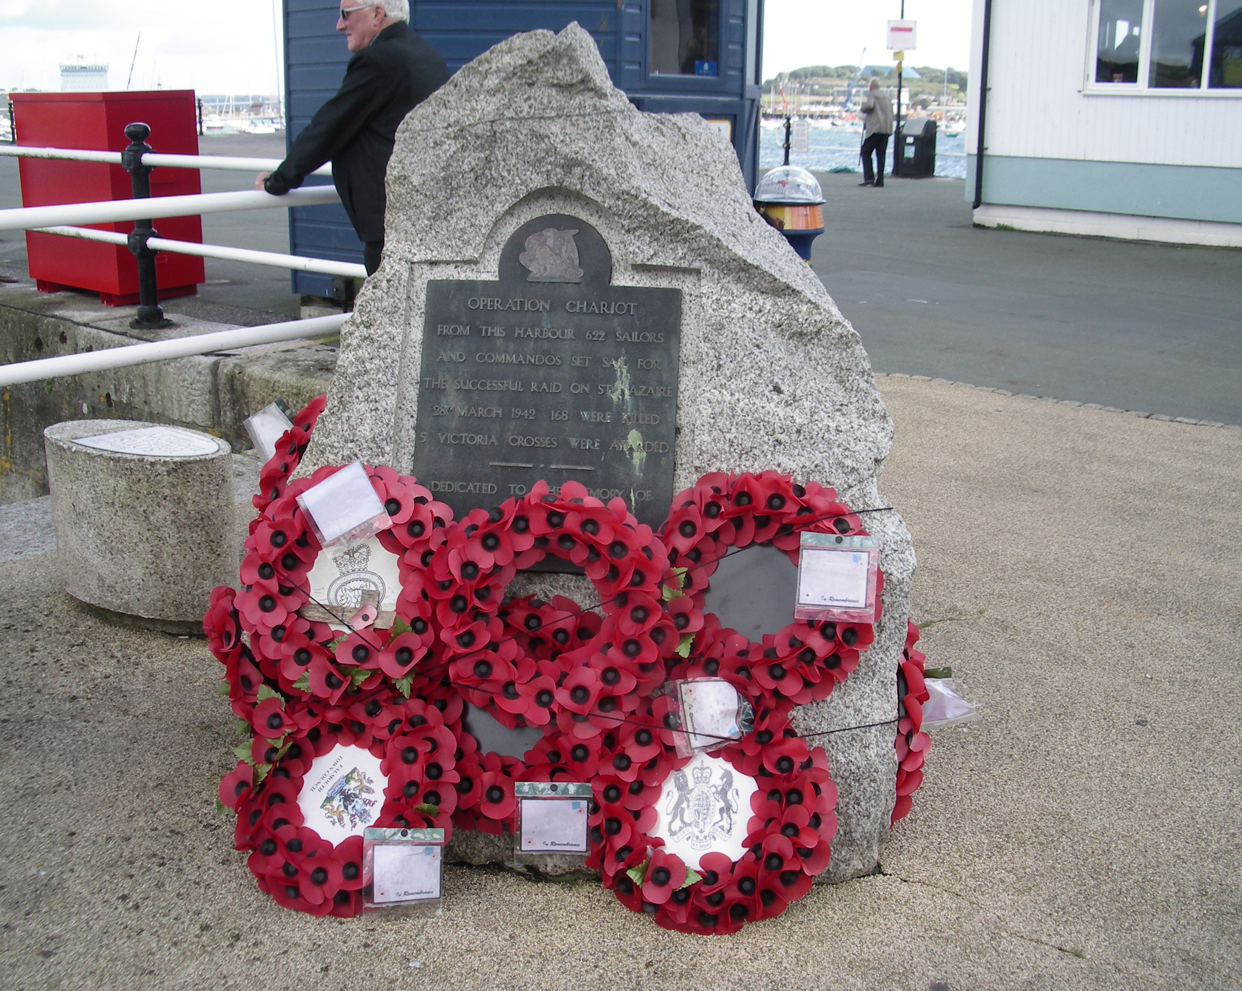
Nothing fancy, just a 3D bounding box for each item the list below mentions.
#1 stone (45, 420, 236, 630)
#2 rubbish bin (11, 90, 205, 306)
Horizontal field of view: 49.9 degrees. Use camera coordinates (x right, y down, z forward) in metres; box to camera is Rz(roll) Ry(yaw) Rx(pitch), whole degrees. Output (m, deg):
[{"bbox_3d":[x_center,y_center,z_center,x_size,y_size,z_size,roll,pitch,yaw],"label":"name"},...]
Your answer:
[{"bbox_3d":[-1.400,0.070,3.938,0.670,0.490,0.370,9,19,27],"label":"stone"},{"bbox_3d":[-3.700,-2.122,9.596,1.170,1.420,0.710,12,21,35],"label":"rubbish bin"}]

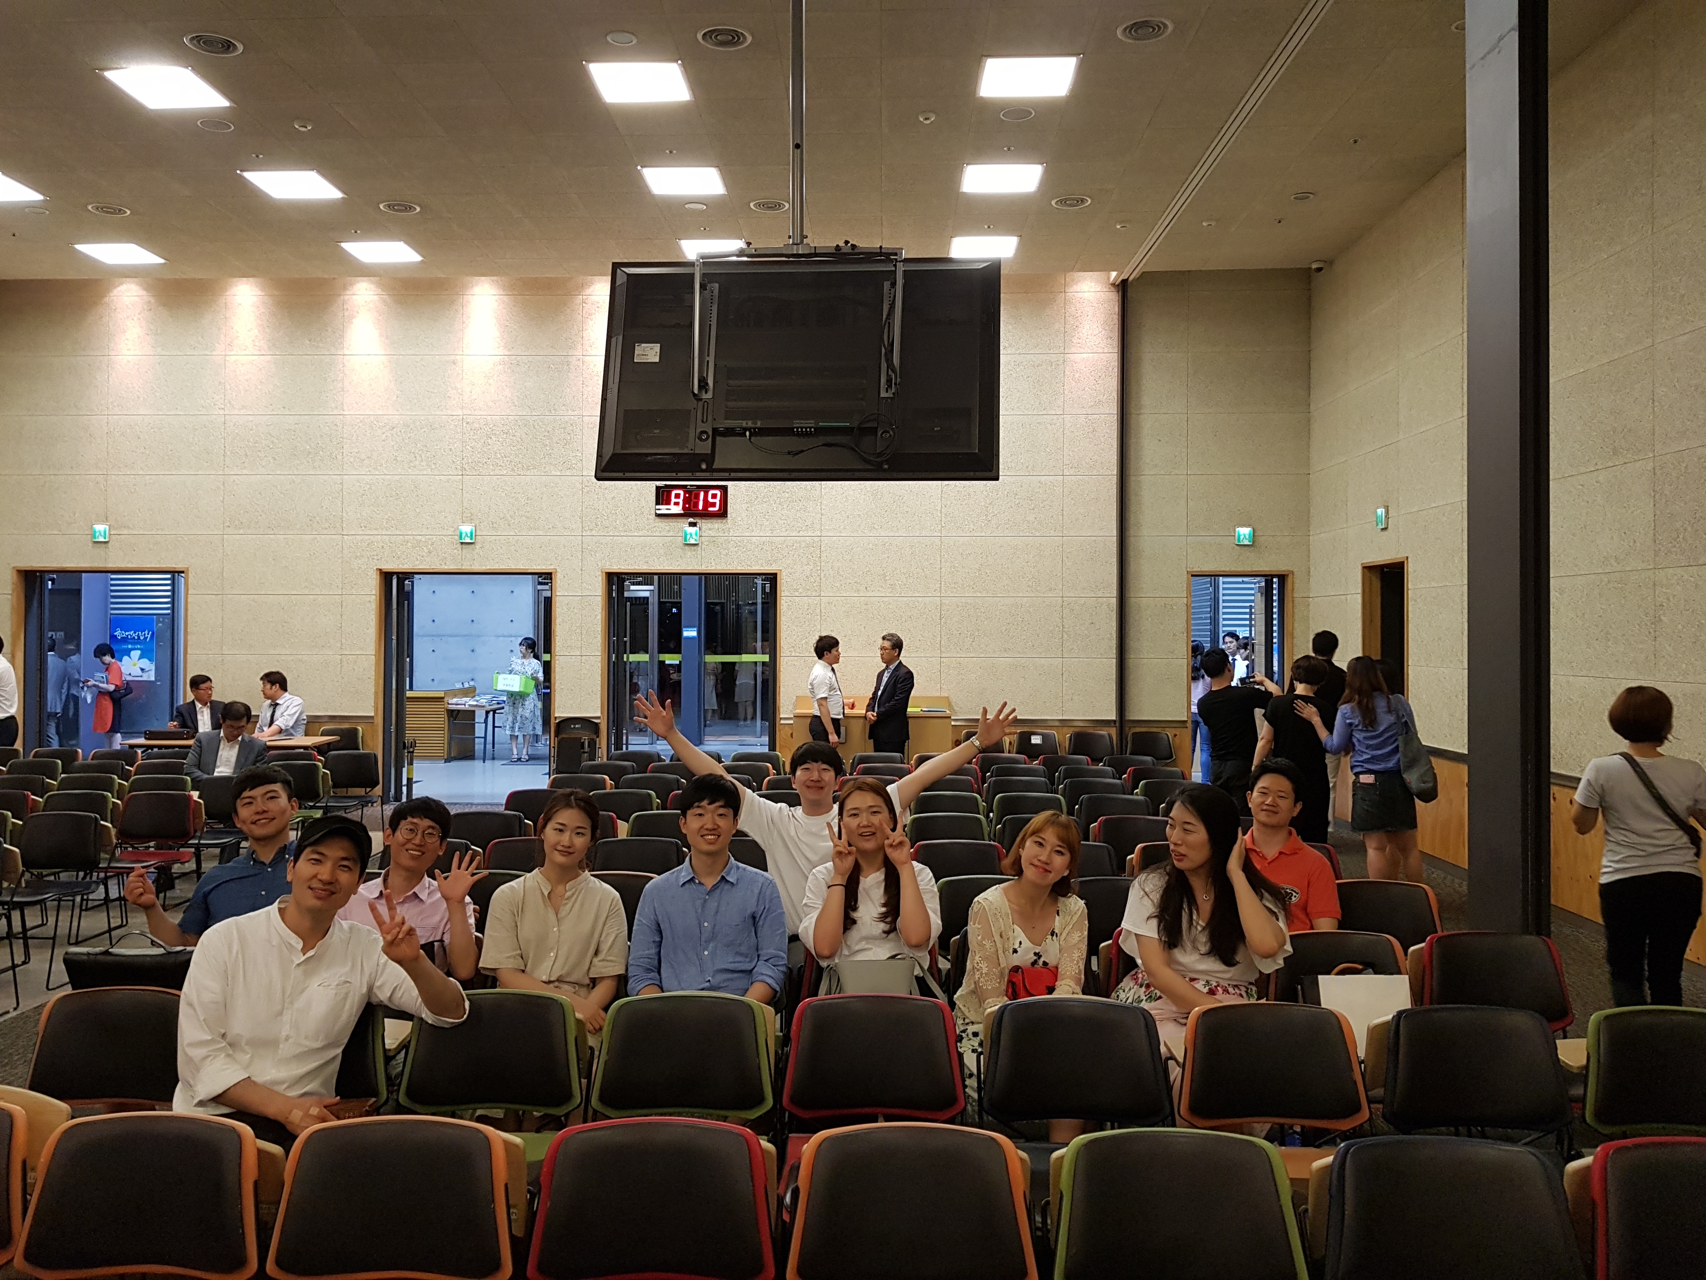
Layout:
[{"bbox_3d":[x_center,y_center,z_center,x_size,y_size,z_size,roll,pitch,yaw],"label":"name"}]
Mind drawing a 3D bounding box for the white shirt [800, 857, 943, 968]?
[{"bbox_3d":[0.050,0.875,3.730,0.420,0.480,0.320,0,0,0],"label":"white shirt"}]

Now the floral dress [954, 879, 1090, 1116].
[{"bbox_3d":[0.489,1.039,3.730,0.420,0.640,0.520,0,0,6],"label":"floral dress"}]

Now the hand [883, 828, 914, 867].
[{"bbox_3d":[0.129,0.575,3.650,0.090,0.150,0.070,-6,0,0],"label":"hand"}]

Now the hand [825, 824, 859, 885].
[{"bbox_3d":[-0.032,0.604,3.640,0.090,0.170,0.070,-6,0,0],"label":"hand"}]

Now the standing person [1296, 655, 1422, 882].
[{"bbox_3d":[2.949,0.878,7.480,0.660,1.590,0.420,0,0,14],"label":"standing person"}]

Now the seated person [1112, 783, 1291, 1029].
[{"bbox_3d":[0.930,1.035,3.470,0.520,1.280,0.780,0,0,14],"label":"seated person"}]

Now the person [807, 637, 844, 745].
[{"bbox_3d":[-0.237,0.803,11.100,0.300,1.680,0.460,0,0,18],"label":"person"}]

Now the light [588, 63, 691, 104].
[{"bbox_3d":[-1.373,-3.630,8.300,0.620,0.050,0.620,0,0,2],"label":"light"}]

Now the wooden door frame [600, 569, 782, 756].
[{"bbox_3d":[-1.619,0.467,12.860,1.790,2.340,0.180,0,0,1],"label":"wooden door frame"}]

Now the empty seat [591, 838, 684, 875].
[{"bbox_3d":[-0.902,1.292,5.470,0.490,0.790,0.540,0,0,2],"label":"empty seat"}]

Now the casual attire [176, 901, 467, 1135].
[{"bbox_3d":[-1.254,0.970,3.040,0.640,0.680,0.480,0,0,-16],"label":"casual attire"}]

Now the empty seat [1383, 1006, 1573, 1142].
[{"bbox_3d":[1.500,1.285,2.935,0.480,0.790,0.570,0,0,2],"label":"empty seat"}]

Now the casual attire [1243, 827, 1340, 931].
[{"bbox_3d":[1.527,0.913,4.580,0.460,0.500,0.290,0,0,12],"label":"casual attire"}]

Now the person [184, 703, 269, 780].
[{"bbox_3d":[-4.233,1.041,8.650,0.540,1.210,0.700,0,0,-5],"label":"person"}]

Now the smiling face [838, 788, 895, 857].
[{"bbox_3d":[0.041,0.528,3.730,0.155,0.190,0.140,-4,0,0],"label":"smiling face"}]

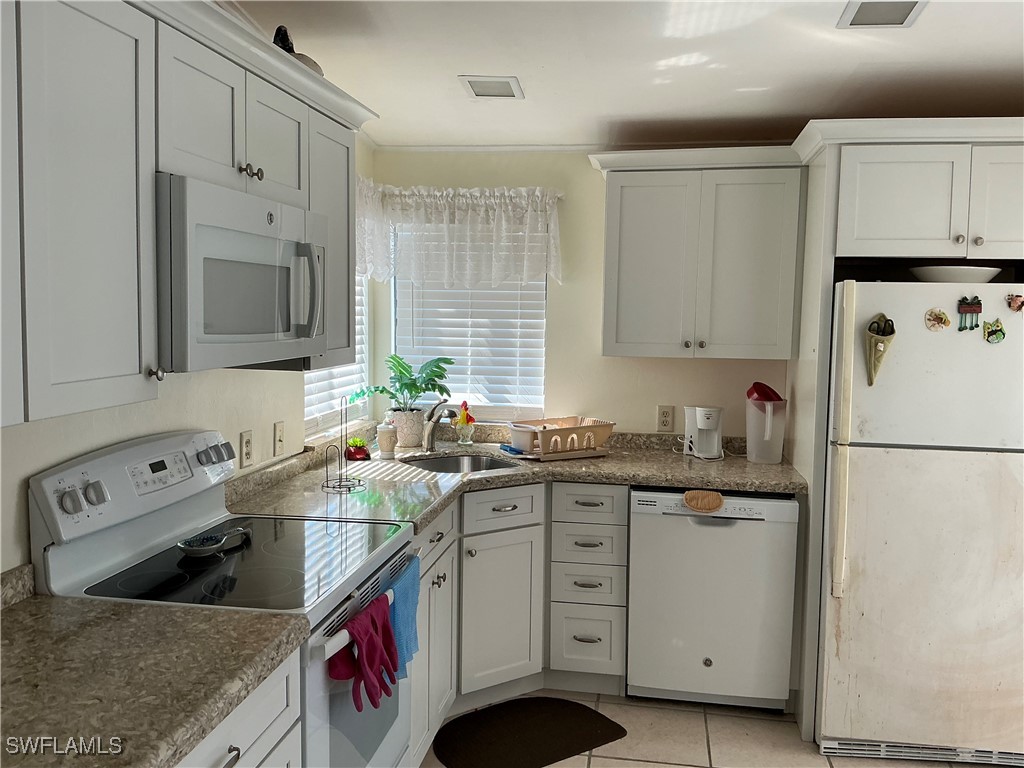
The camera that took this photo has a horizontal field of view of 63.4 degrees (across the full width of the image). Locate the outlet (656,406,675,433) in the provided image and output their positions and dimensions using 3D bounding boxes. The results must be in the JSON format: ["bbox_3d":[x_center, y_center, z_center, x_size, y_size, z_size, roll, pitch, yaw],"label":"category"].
[{"bbox_3d":[0.693,0.158,3.729,0.073,0.118,0.009,2,5,10],"label":"outlet"}]

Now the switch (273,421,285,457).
[{"bbox_3d":[-0.820,0.195,2.913,0.012,0.117,0.072,2,5,10],"label":"switch"}]

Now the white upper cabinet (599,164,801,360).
[{"bbox_3d":[0.789,-0.496,3.500,0.769,0.753,0.324,2,5,10],"label":"white upper cabinet"}]

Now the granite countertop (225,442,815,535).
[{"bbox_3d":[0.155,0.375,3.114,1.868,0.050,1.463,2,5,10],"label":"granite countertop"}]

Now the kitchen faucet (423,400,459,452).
[{"bbox_3d":[-0.304,0.185,3.553,0.060,0.240,0.270,-3,7,-35],"label":"kitchen faucet"}]

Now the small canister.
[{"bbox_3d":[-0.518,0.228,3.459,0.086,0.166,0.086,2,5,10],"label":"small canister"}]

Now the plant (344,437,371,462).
[{"bbox_3d":[-0.641,0.263,3.459,0.098,0.092,0.090,2,5,10],"label":"plant"}]

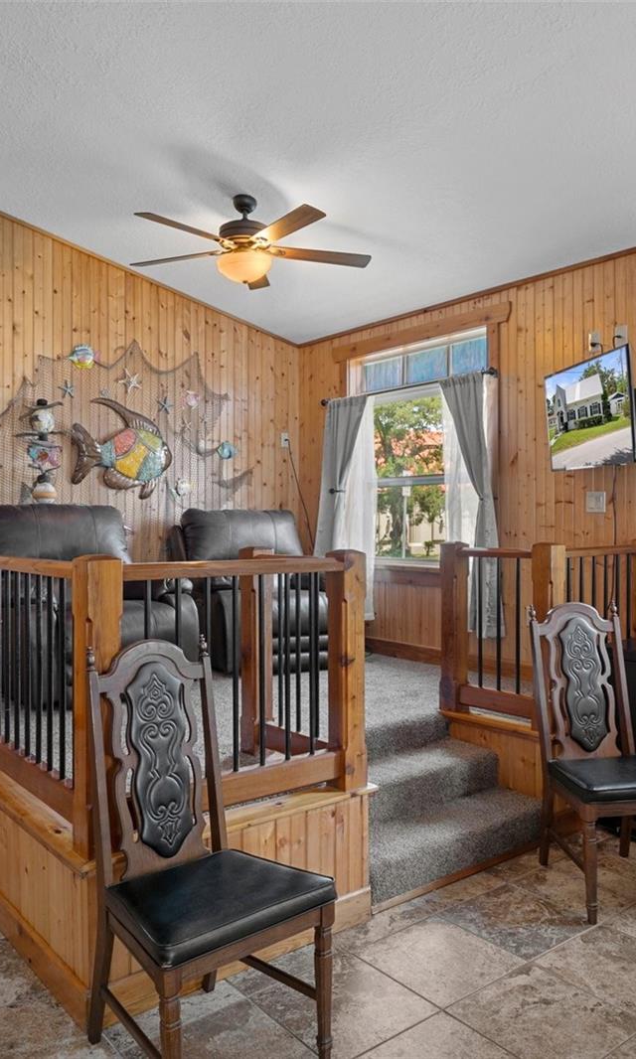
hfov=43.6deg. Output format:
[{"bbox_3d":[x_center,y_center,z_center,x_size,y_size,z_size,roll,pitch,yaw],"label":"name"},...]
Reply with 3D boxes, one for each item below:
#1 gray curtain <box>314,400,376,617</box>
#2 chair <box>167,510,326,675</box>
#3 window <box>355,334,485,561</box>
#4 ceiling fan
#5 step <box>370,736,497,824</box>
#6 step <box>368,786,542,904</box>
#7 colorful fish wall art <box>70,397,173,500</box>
[{"bbox_3d":[0.195,-0.181,6.051,0.107,1.690,0.682,0,1,-39],"label":"gray curtain"},{"bbox_3d":[-0.352,0.399,5.558,0.963,1.032,1.022,0,0,-39],"label":"chair"},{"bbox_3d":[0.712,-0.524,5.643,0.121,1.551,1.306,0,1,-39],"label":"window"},{"bbox_3d":[-0.410,-1.597,4.403,1.395,0.491,1.395,0,0,-39],"label":"ceiling fan"},{"bbox_3d":[0.354,1.147,3.569,1.022,0.162,0.314,0,0,-39],"label":"step"},{"bbox_3d":[0.518,1.302,3.319,1.058,0.173,0.312,0,1,-39],"label":"step"},{"bbox_3d":[-1.356,-0.570,5.578,0.774,0.720,0.057,0,1,-39],"label":"colorful fish wall art"}]

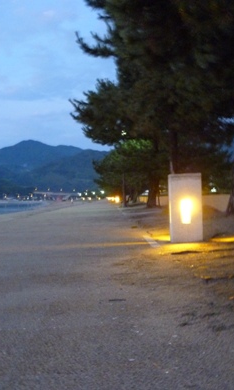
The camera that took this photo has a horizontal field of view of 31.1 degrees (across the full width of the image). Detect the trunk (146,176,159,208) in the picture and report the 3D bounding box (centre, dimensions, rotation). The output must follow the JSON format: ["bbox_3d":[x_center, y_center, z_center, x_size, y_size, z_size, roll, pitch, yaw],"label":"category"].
[{"bbox_3d":[3.292,-0.417,39.000,1.200,3.200,1.150,-2,0,-1],"label":"trunk"}]

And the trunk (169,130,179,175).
[{"bbox_3d":[3.999,-2.034,29.000,0.750,5.200,0.750,-2,0,-1],"label":"trunk"}]

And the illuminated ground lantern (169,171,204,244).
[{"bbox_3d":[1.914,0.362,12.000,0.900,1.860,0.800,-2,0,-1],"label":"illuminated ground lantern"}]

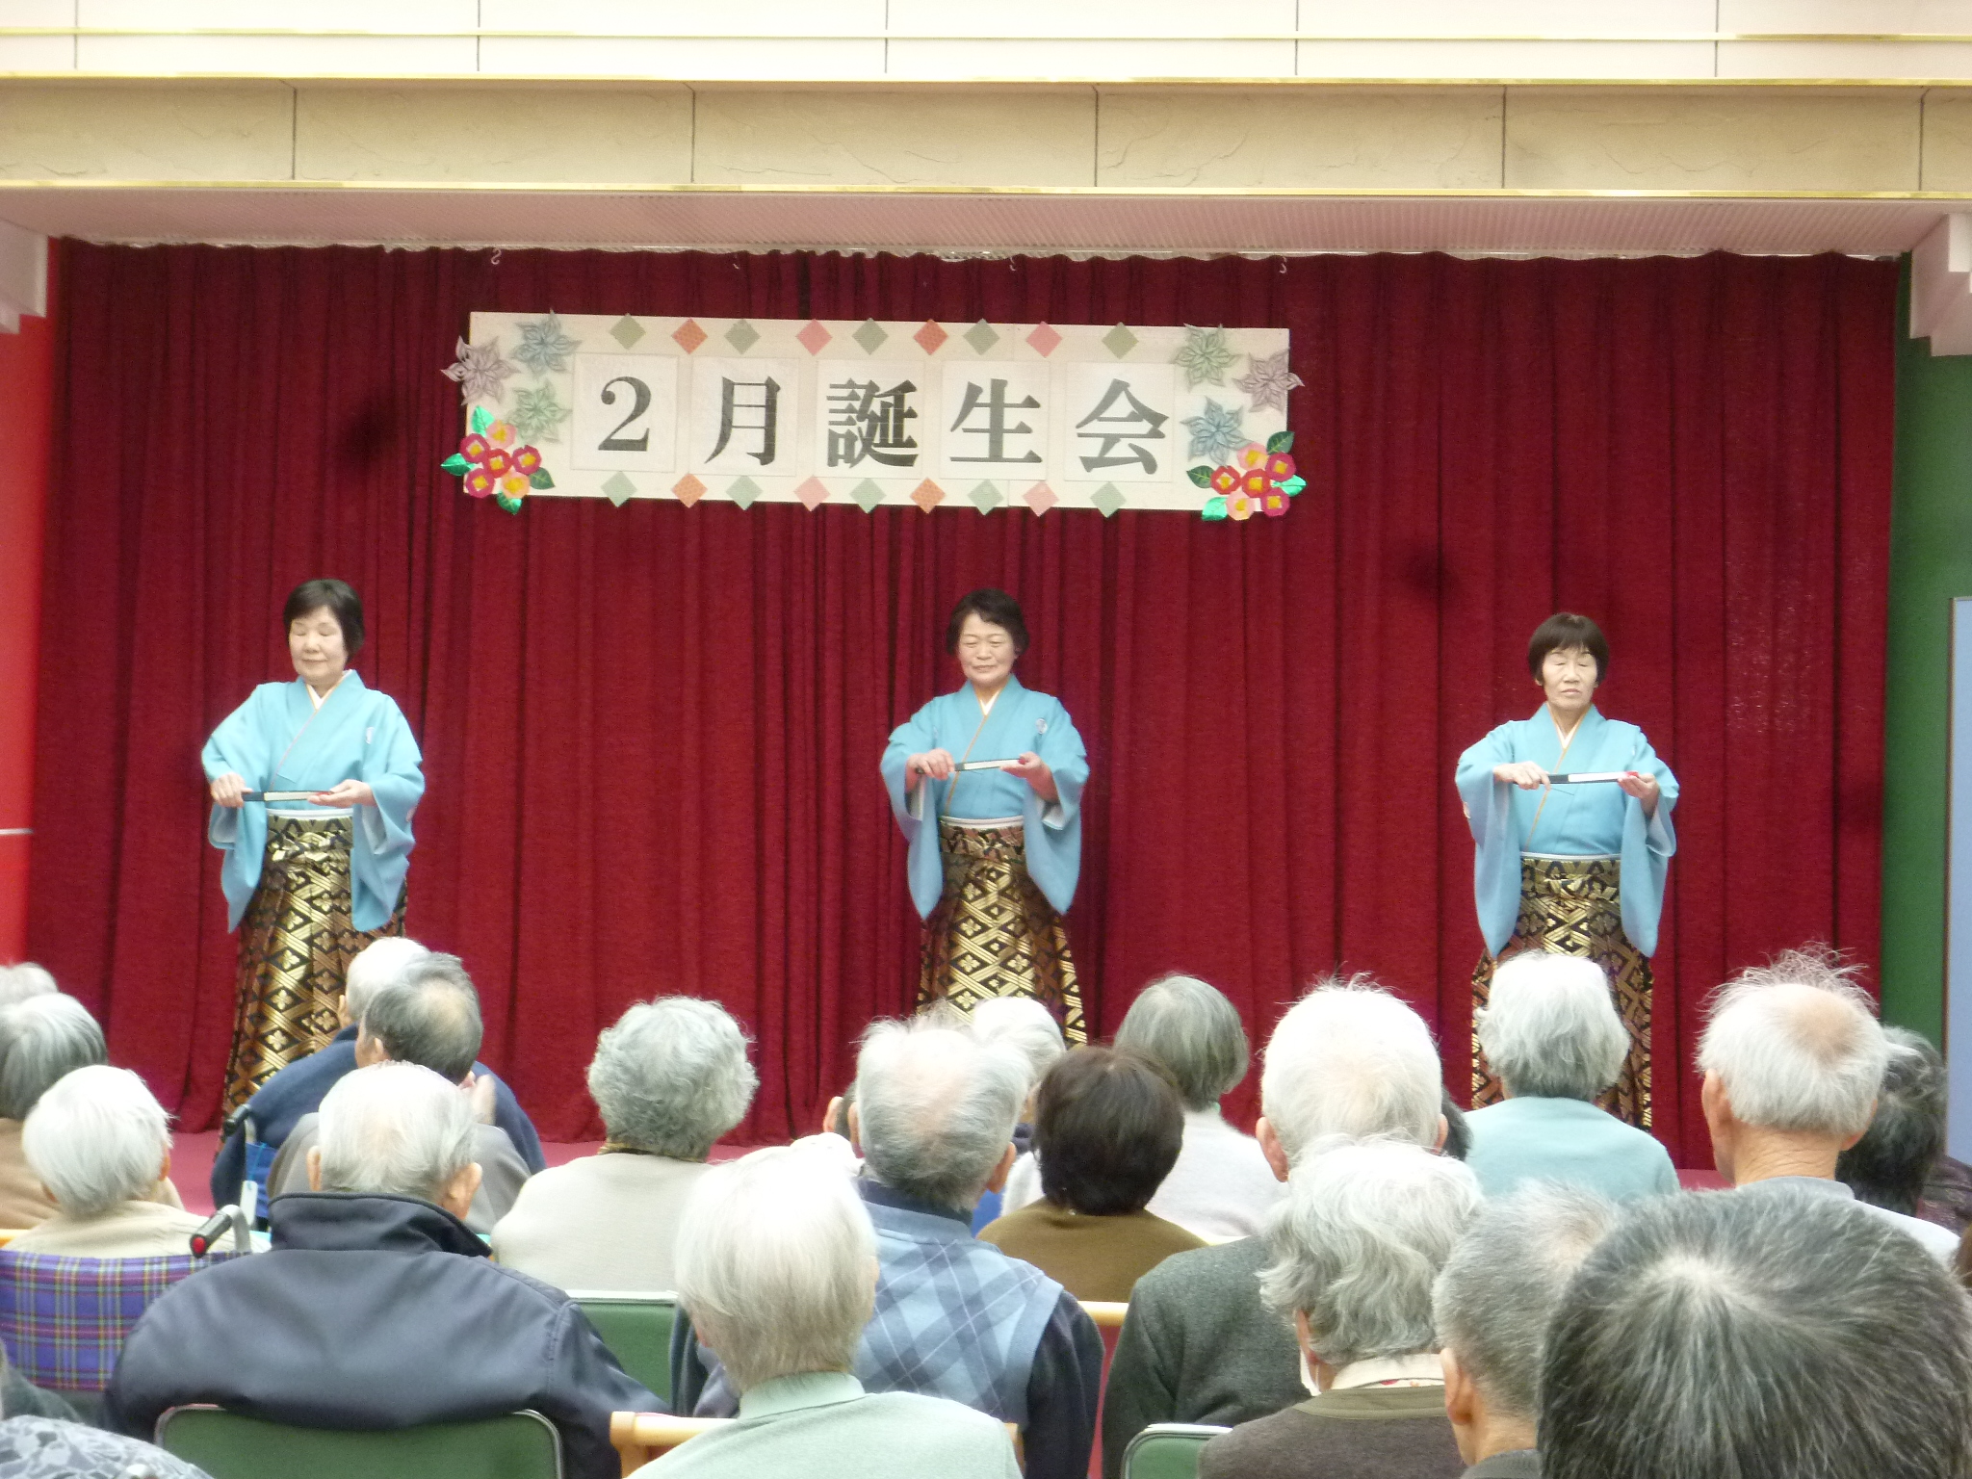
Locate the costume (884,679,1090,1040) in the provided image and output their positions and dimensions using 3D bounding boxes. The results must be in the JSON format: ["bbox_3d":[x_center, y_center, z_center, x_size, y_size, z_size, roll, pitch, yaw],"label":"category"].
[{"bbox_3d":[-0.015,0.479,12.304,0.530,1.282,0.450,1,0,5],"label":"costume"}]

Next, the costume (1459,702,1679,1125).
[{"bbox_3d":[1.444,0.530,12.154,0.560,1.234,0.450,1,0,5],"label":"costume"}]

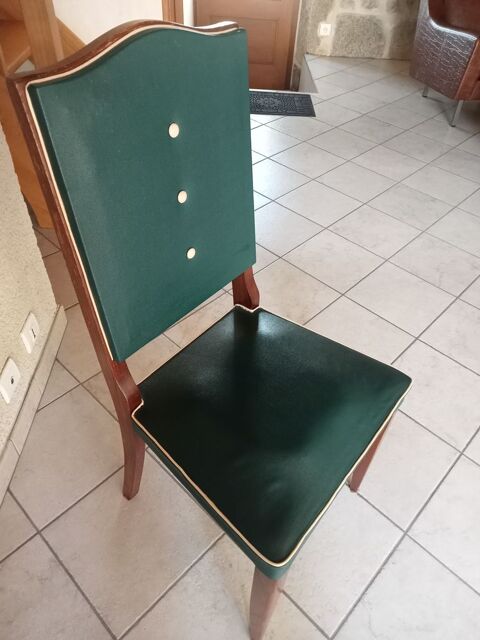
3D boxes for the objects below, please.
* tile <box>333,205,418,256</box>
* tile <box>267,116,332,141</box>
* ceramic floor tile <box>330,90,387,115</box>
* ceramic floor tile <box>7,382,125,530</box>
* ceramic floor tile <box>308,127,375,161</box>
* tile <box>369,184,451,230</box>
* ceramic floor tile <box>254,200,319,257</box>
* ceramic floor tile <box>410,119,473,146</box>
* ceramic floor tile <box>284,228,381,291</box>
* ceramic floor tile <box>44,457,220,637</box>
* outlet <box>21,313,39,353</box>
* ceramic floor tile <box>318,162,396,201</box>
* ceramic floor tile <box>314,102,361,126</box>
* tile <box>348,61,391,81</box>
[{"bbox_3d":[0.623,-0.407,2.376,0.327,0.010,0.327,34,51,29],"label":"tile"},{"bbox_3d":[0.373,-1.187,3.182,0.324,0.010,0.324,35,51,28],"label":"tile"},{"bbox_3d":[0.839,-1.546,3.683,0.330,0.010,0.330,35,51,29],"label":"ceramic floor tile"},{"bbox_3d":[-0.498,0.366,1.458,0.327,0.010,0.327,34,51,29],"label":"ceramic floor tile"},{"bbox_3d":[0.606,-1.036,3.056,0.327,0.010,0.327,34,51,29],"label":"ceramic floor tile"},{"bbox_3d":[0.846,-0.561,2.560,0.327,0.010,0.327,34,51,29],"label":"tile"},{"bbox_3d":[0.170,-0.434,2.431,0.330,0.010,0.330,35,51,29],"label":"ceramic floor tile"},{"bbox_3d":[1.323,-1.212,3.363,0.330,0.010,0.330,35,51,29],"label":"ceramic floor tile"},{"bbox_3d":[0.400,-0.253,2.192,0.327,0.010,0.327,34,51,29],"label":"ceramic floor tile"},{"bbox_3d":[-0.264,0.529,1.290,0.324,0.010,0.324,35,51,28],"label":"ceramic floor tile"},{"bbox_3d":[-0.595,0.035,1.473,0.013,0.087,0.087,3,43,-2],"label":"outlet"},{"bbox_3d":[0.631,-0.745,2.804,0.330,0.010,0.330,35,51,29],"label":"ceramic floor tile"},{"bbox_3d":[0.608,-1.391,3.497,0.330,0.010,0.330,35,51,29],"label":"ceramic floor tile"},{"bbox_3d":[1.030,-1.960,4.096,0.327,0.010,0.327,34,51,29],"label":"tile"}]

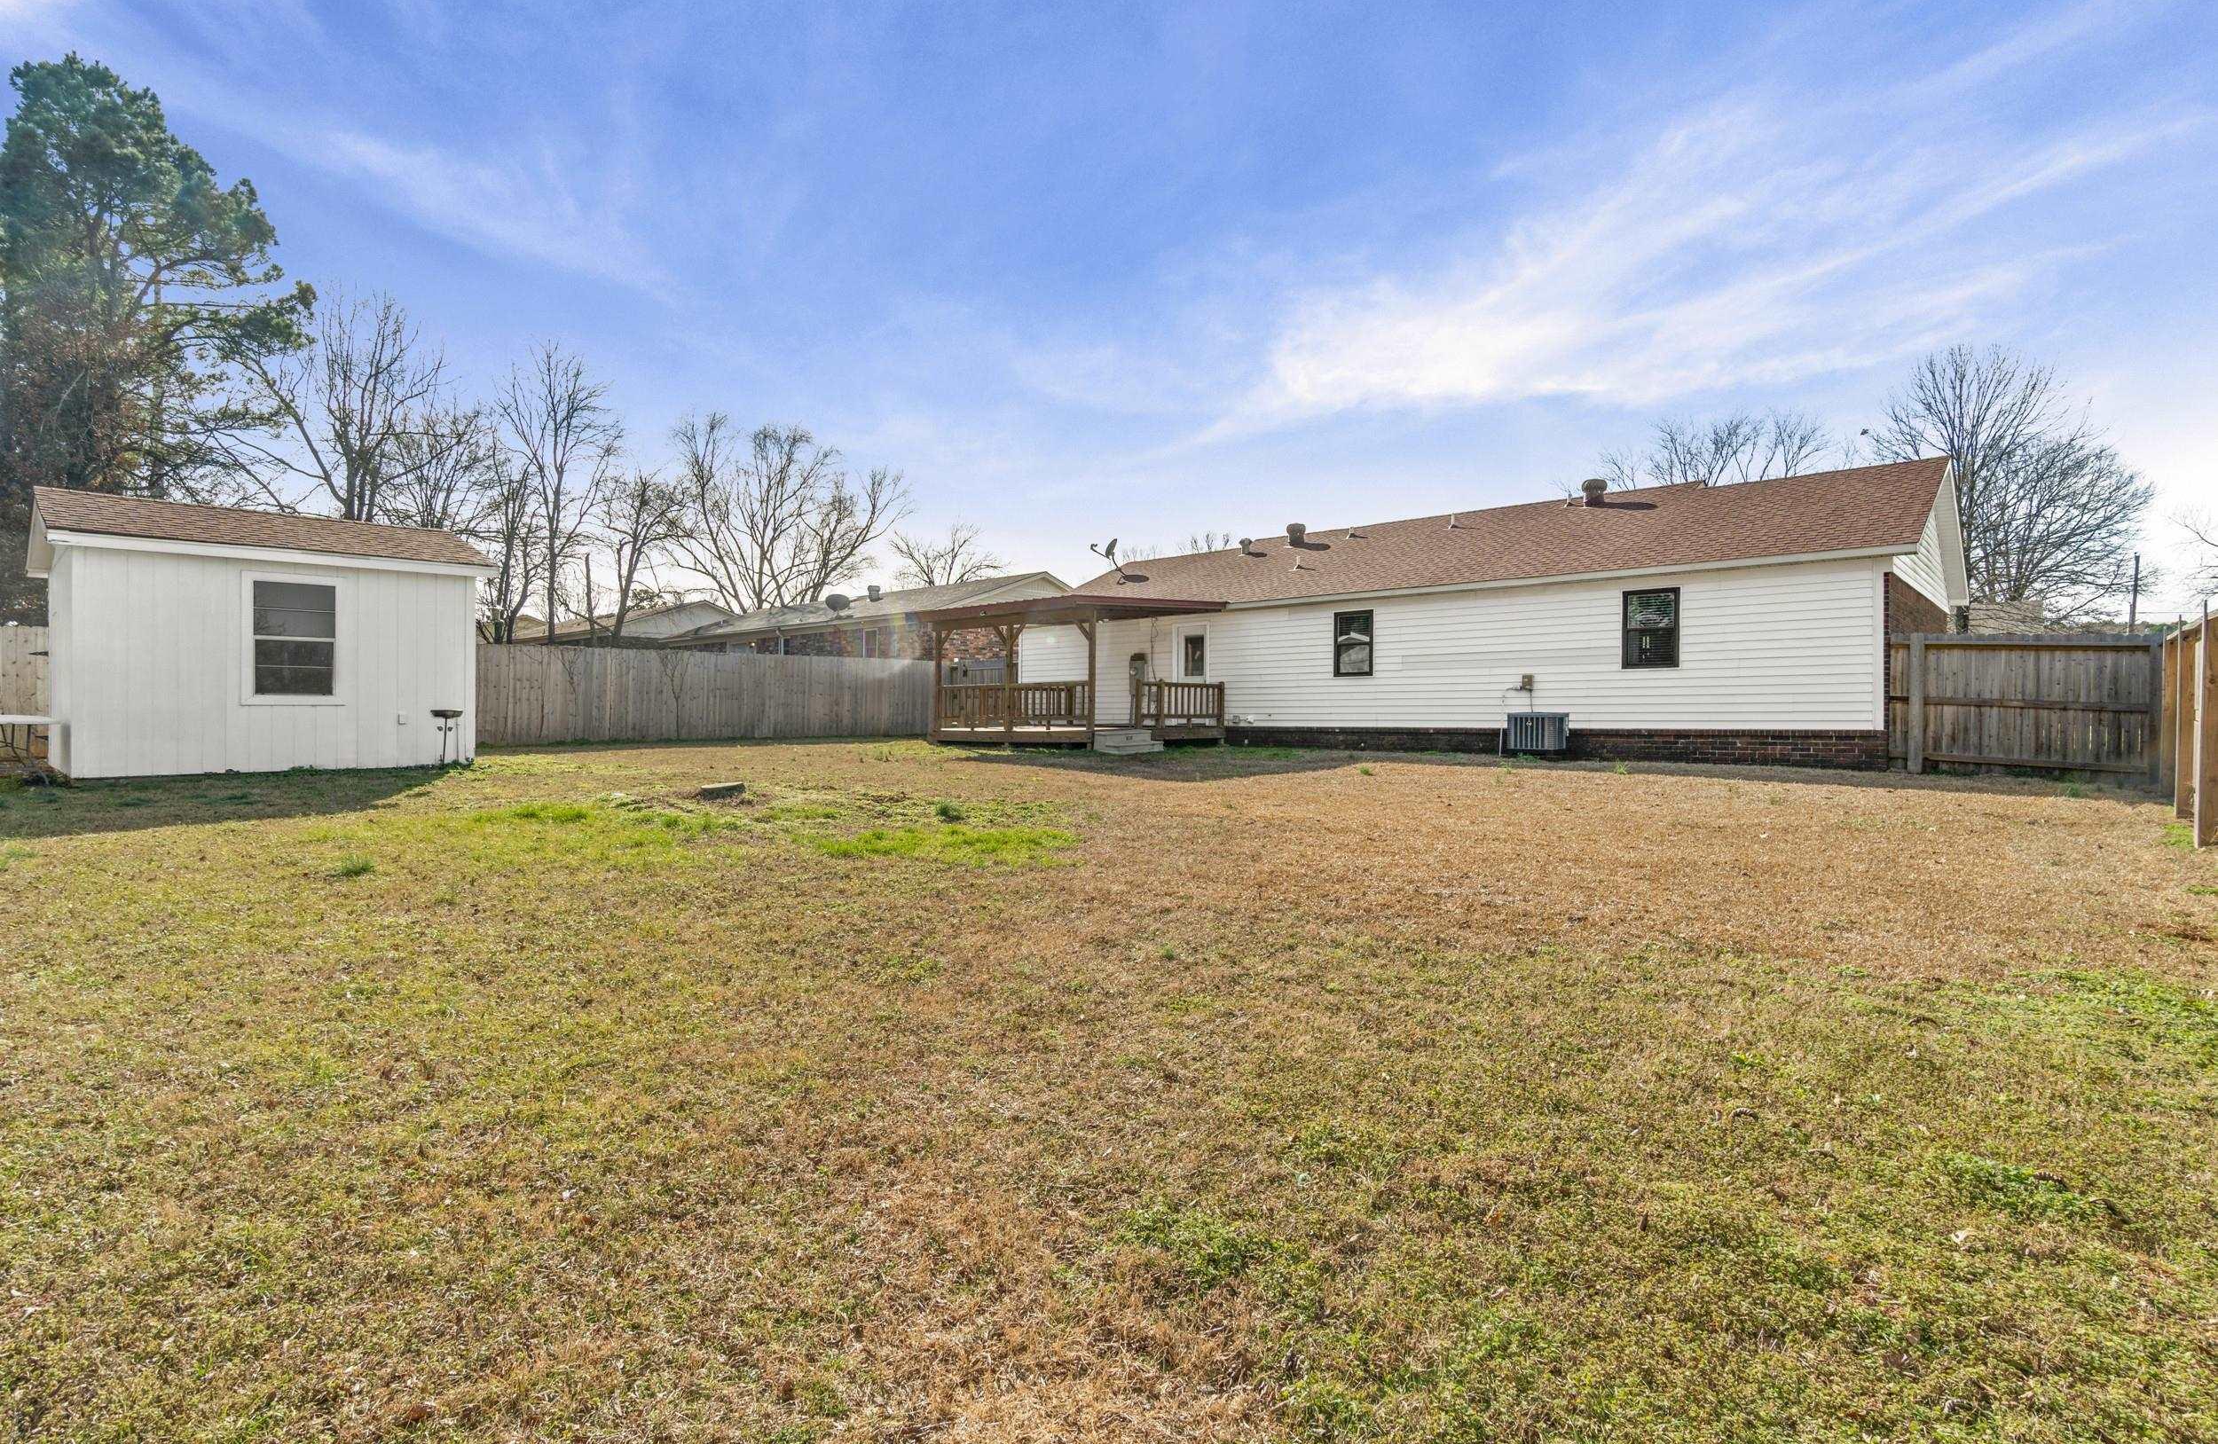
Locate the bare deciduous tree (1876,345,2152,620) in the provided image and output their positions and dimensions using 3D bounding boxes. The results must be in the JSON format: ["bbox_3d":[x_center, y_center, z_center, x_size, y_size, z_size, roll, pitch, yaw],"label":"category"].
[{"bbox_3d":[27.600,-5.500,30.000,7.000,12.000,7.000,0,0,43],"label":"bare deciduous tree"}]

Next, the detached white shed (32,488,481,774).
[{"bbox_3d":[-10.850,-1.030,12.800,3.600,3.250,4.100,0,0,42],"label":"detached white shed"}]

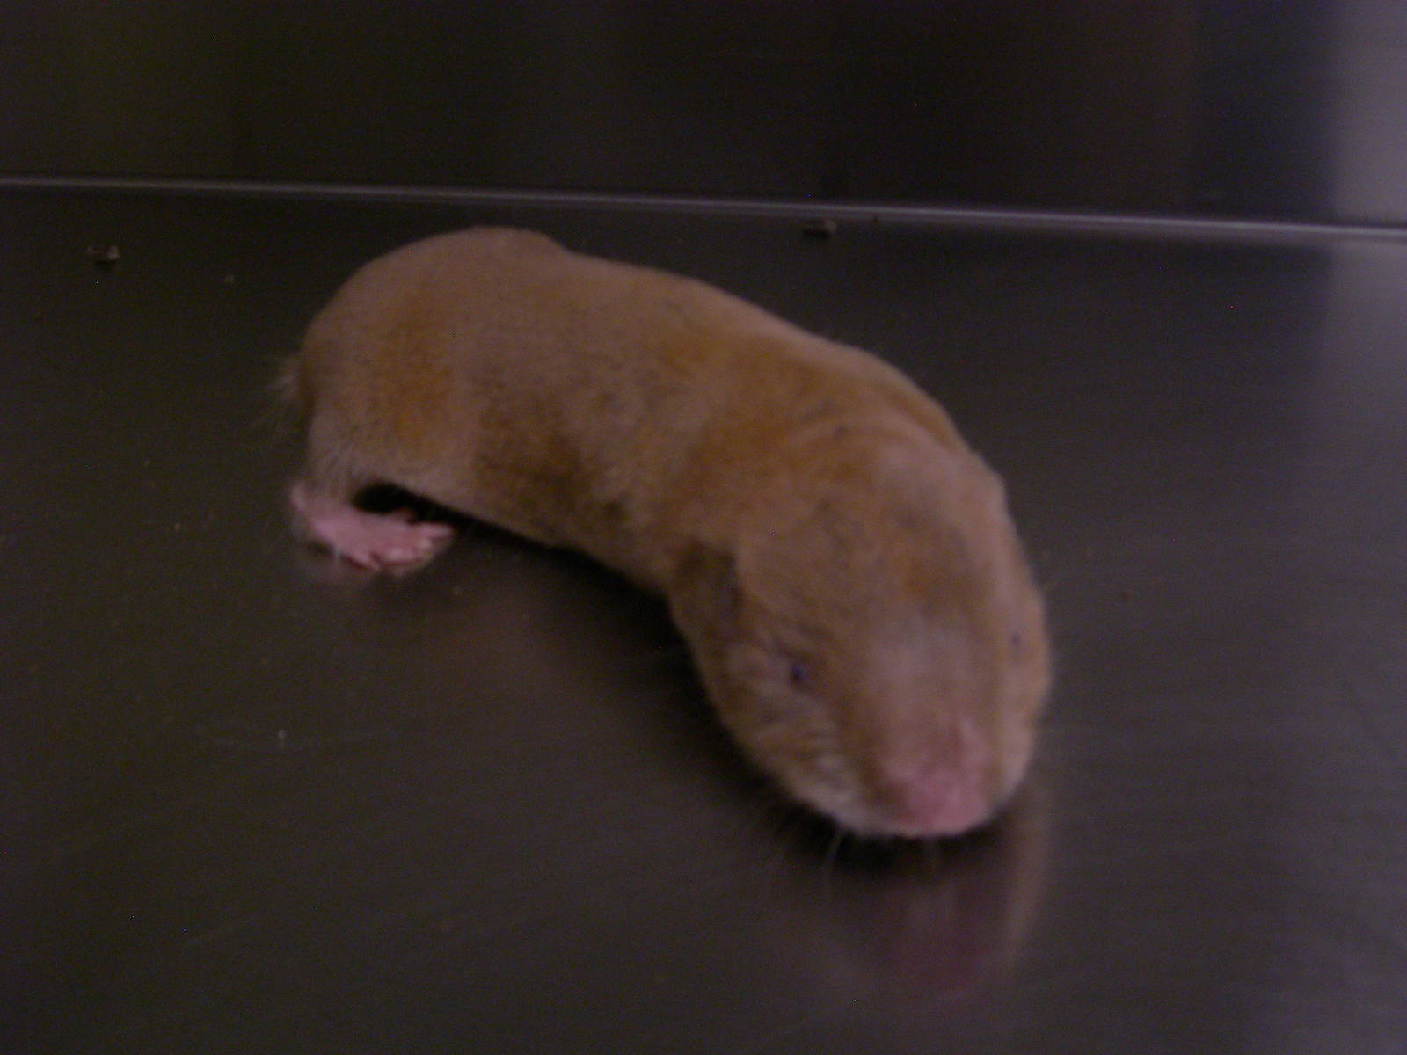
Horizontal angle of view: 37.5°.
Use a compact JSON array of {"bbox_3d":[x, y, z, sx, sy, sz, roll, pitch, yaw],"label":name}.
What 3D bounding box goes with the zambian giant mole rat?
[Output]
[{"bbox_3d":[-0.006,-0.008,0.241,0.053,0.037,0.117,-20,36,-32],"label":"zambian giant mole rat"}]

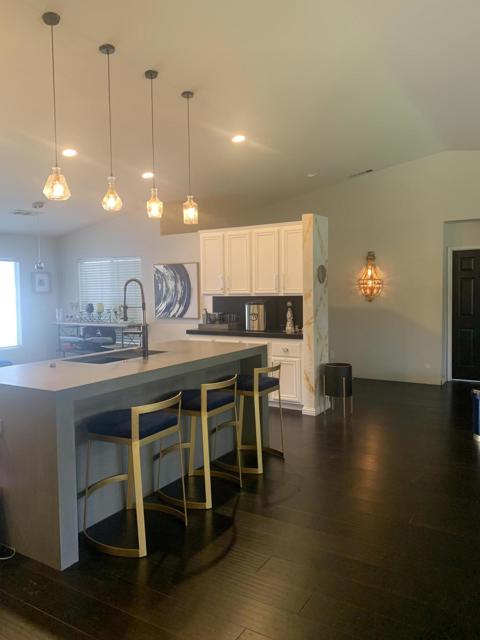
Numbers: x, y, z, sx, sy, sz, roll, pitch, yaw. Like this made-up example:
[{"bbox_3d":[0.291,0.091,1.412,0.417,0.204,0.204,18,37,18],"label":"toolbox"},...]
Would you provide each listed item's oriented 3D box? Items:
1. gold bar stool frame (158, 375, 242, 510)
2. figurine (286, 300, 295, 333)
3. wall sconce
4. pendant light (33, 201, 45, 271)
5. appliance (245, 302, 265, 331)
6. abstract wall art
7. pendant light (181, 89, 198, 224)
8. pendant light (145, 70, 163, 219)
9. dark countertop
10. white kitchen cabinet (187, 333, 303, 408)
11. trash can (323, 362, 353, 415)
[{"bbox_3d":[-0.284,0.817,3.466,0.527,0.848,0.530,2,4,32],"label":"gold bar stool frame"},{"bbox_3d":[0.589,-0.015,5.603,0.105,0.365,0.105,1,4,32],"label":"figurine"},{"bbox_3d":[2.025,-0.663,7.402,0.363,0.757,0.239,2,4,32],"label":"wall sconce"},{"bbox_3d":[-2.751,-1.134,6.600,0.140,0.925,0.140,1,4,32],"label":"pendant light"},{"bbox_3d":[0.202,-0.036,5.996,0.240,0.370,0.310,0,3,14],"label":"appliance"},{"bbox_3d":[-0.997,-0.439,7.436,0.900,0.872,0.036,2,4,32],"label":"abstract wall art"},{"bbox_3d":[-0.447,-1.423,4.266,0.125,1.133,0.125,-1,4,0],"label":"pendant light"},{"bbox_3d":[-0.684,-1.365,3.781,0.130,1.120,0.130,-1,3,0],"label":"pendant light"},{"bbox_3d":[0.189,0.169,6.374,1.764,0.051,0.638,2,4,32],"label":"dark countertop"},{"bbox_3d":[0.158,0.603,6.181,1.660,0.910,0.590,1,4,32],"label":"white kitchen cabinet"},{"bbox_3d":[1.139,0.794,5.548,0.335,0.565,0.335,-1,3,0],"label":"trash can"}]

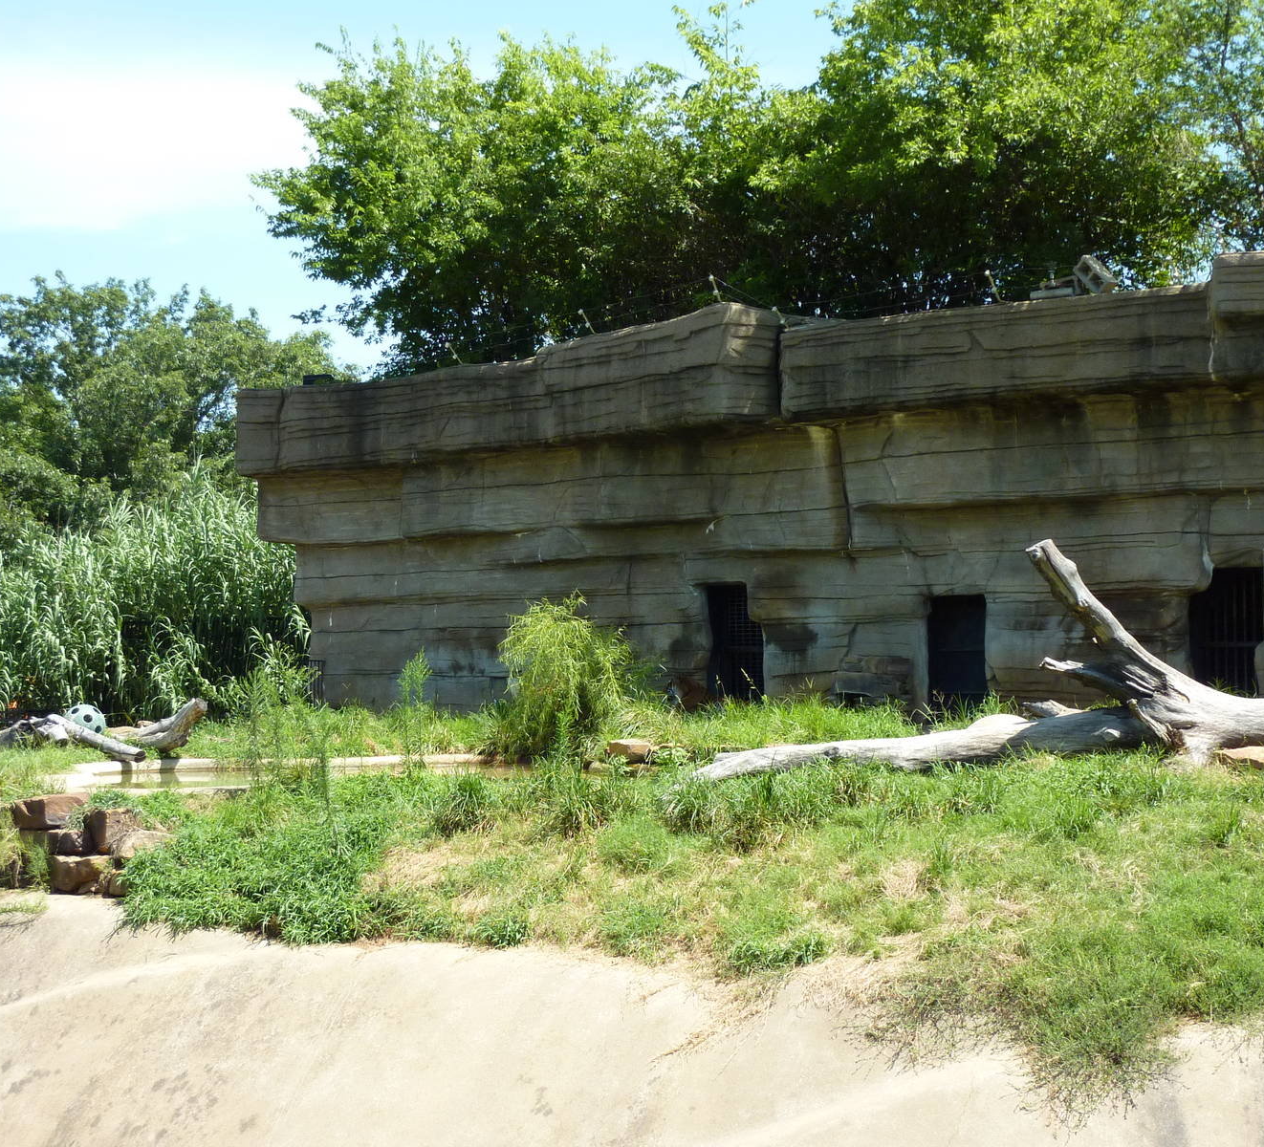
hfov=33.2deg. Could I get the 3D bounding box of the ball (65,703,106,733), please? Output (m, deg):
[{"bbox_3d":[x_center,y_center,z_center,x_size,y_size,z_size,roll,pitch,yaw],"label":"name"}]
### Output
[{"bbox_3d":[-5.739,1.583,22.300,0.430,0.430,0.430,1,-2,-14],"label":"ball"}]

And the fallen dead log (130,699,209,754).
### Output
[{"bbox_3d":[-4.831,1.586,21.900,0.950,0.570,0.420,-1,-2,18],"label":"fallen dead log"}]

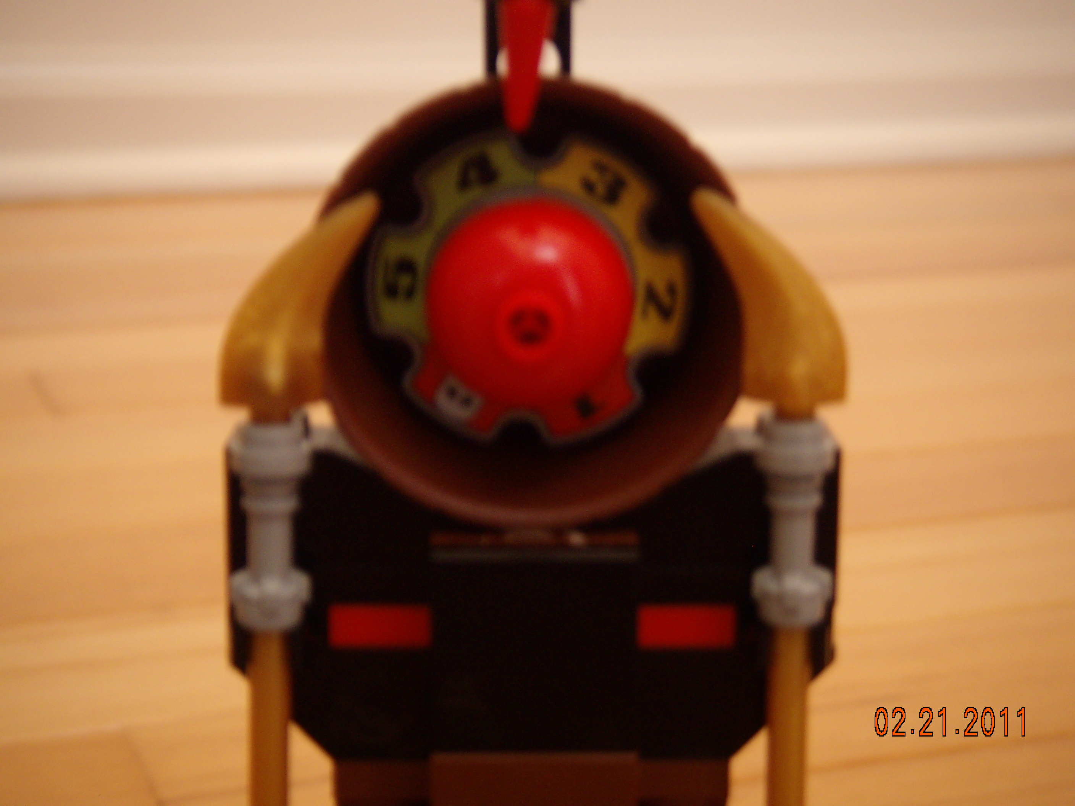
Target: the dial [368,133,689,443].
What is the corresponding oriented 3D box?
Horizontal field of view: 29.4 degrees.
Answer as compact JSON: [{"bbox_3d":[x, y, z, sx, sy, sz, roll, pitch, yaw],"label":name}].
[{"bbox_3d":[-0.001,-0.009,0.161,0.025,0.025,0.004,0,13,0],"label":"dial"}]

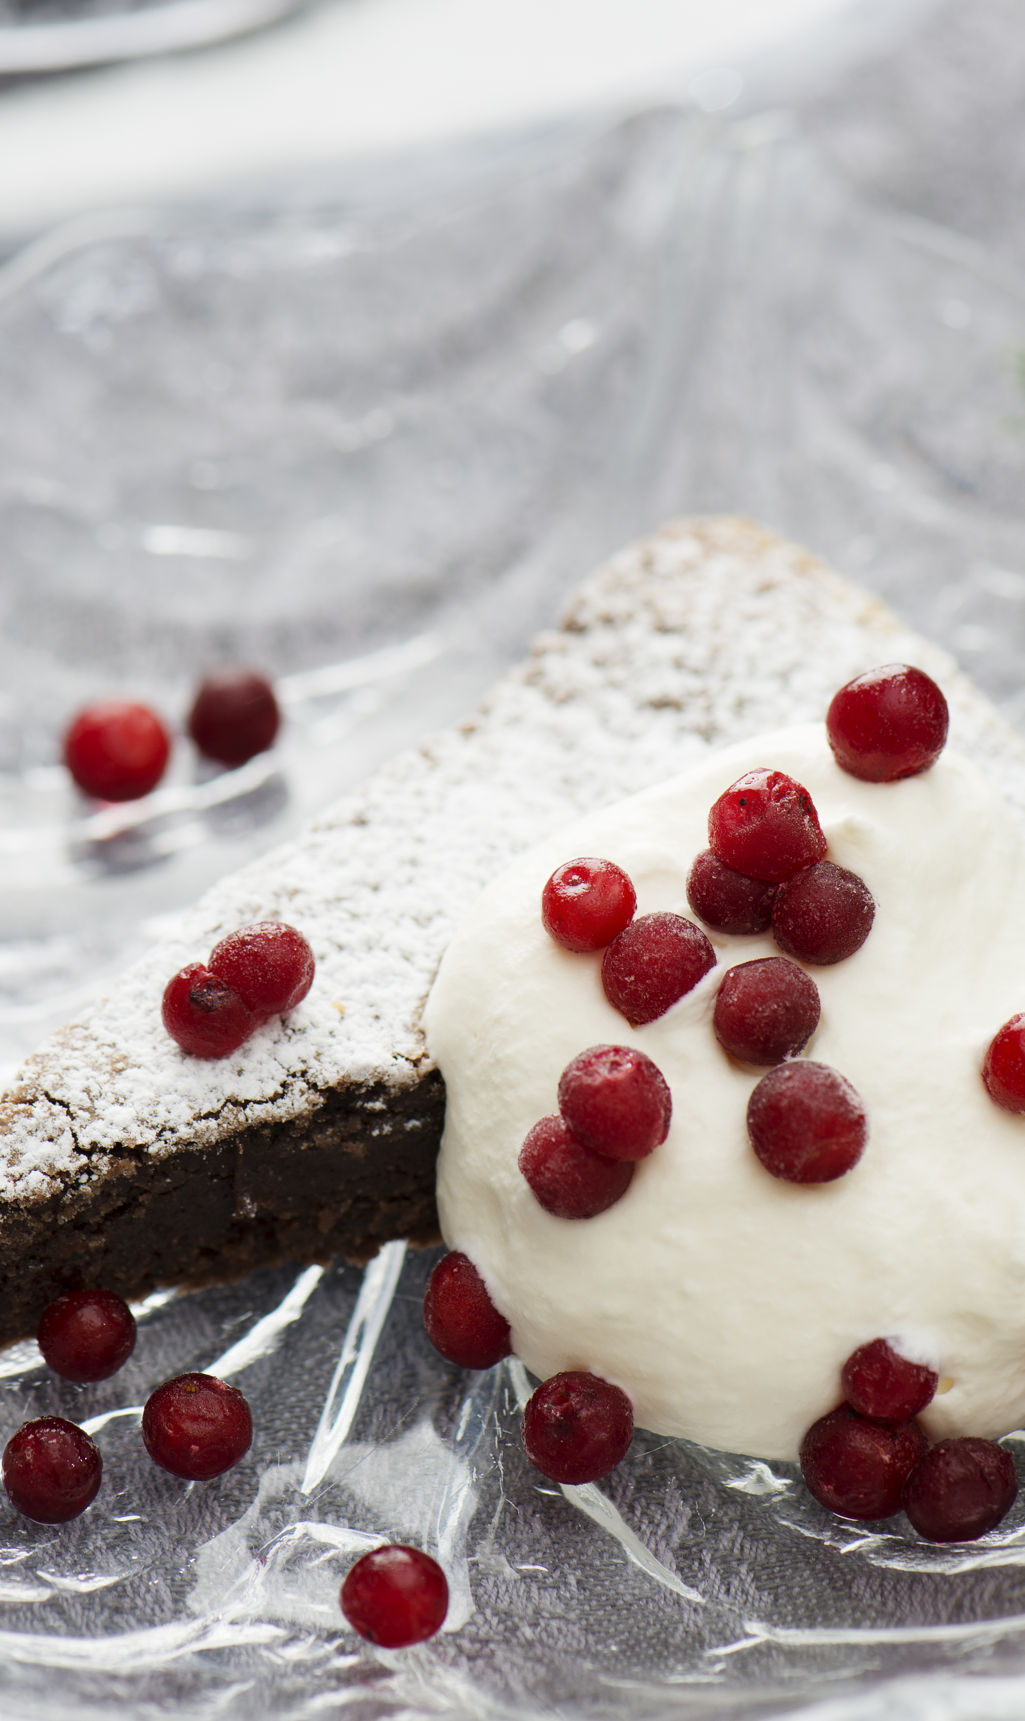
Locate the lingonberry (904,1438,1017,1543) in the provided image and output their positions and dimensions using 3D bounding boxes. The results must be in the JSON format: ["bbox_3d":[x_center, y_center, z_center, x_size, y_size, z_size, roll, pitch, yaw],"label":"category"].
[{"bbox_3d":[0.035,0.050,0.595,0.009,0.008,0.009,0,41,0],"label":"lingonberry"}]

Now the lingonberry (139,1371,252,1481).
[{"bbox_3d":[-0.025,0.045,0.602,0.009,0.008,0.009,0,41,0],"label":"lingonberry"}]

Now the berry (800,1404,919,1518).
[{"bbox_3d":[0.027,0.048,0.598,0.009,0.009,0.009,0,41,0],"label":"berry"}]

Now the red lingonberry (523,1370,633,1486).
[{"bbox_3d":[0.005,0.045,0.602,0.009,0.009,0.009,0,41,0],"label":"red lingonberry"}]

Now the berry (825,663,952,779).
[{"bbox_3d":[0.031,-0.011,0.630,0.010,0.010,0.010,0,41,0],"label":"berry"}]

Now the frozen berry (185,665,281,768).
[{"bbox_3d":[-0.024,-0.013,0.655,0.008,0.008,0.008,0,41,0],"label":"frozen berry"}]

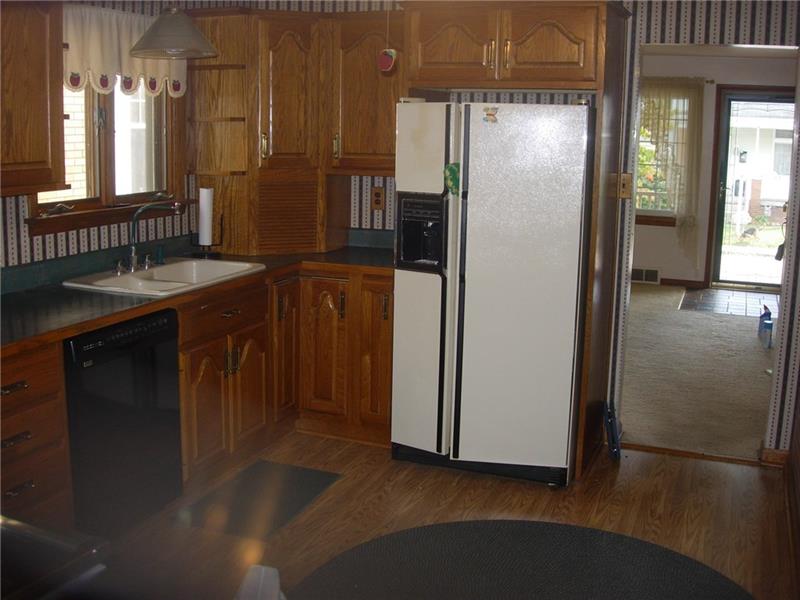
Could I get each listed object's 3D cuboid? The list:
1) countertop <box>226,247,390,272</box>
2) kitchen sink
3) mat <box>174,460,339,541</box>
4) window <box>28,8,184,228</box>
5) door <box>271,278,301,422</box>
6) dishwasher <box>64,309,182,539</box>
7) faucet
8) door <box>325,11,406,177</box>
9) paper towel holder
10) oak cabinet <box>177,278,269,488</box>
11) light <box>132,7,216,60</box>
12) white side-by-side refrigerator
[{"bbox_3d":[-0.365,-0.224,4.614,1.040,0.040,0.630,6,13,25],"label":"countertop"},{"bbox_3d":[-1.044,-0.032,4.073,0.547,0.187,0.847,5,12,21],"label":"kitchen sink"},{"bbox_3d":[-0.611,0.848,3.836,0.453,0.010,0.709,5,12,21],"label":"mat"},{"bbox_3d":[-1.321,-0.846,4.114,0.118,0.985,1.152,5,12,21],"label":"window"},{"bbox_3d":[-0.559,0.247,4.364,0.024,0.715,0.260,6,13,23],"label":"door"},{"bbox_3d":[-1.311,0.476,3.479,0.601,0.847,0.625,5,12,21],"label":"dishwasher"},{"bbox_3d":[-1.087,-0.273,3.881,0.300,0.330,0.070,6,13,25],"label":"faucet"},{"bbox_3d":[-0.136,-1.020,4.333,0.460,0.760,0.030,6,13,25],"label":"door"},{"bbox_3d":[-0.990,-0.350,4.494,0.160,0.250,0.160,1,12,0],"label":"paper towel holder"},{"bbox_3d":[-1.062,0.357,4.089,0.601,0.837,0.724,5,12,21],"label":"oak cabinet"},{"bbox_3d":[-0.959,-1.129,3.720,0.360,0.215,0.360,6,13,25],"label":"light"},{"bbox_3d":[0.482,-0.074,4.176,0.845,1.700,0.710,5,13,20],"label":"white side-by-side refrigerator"}]

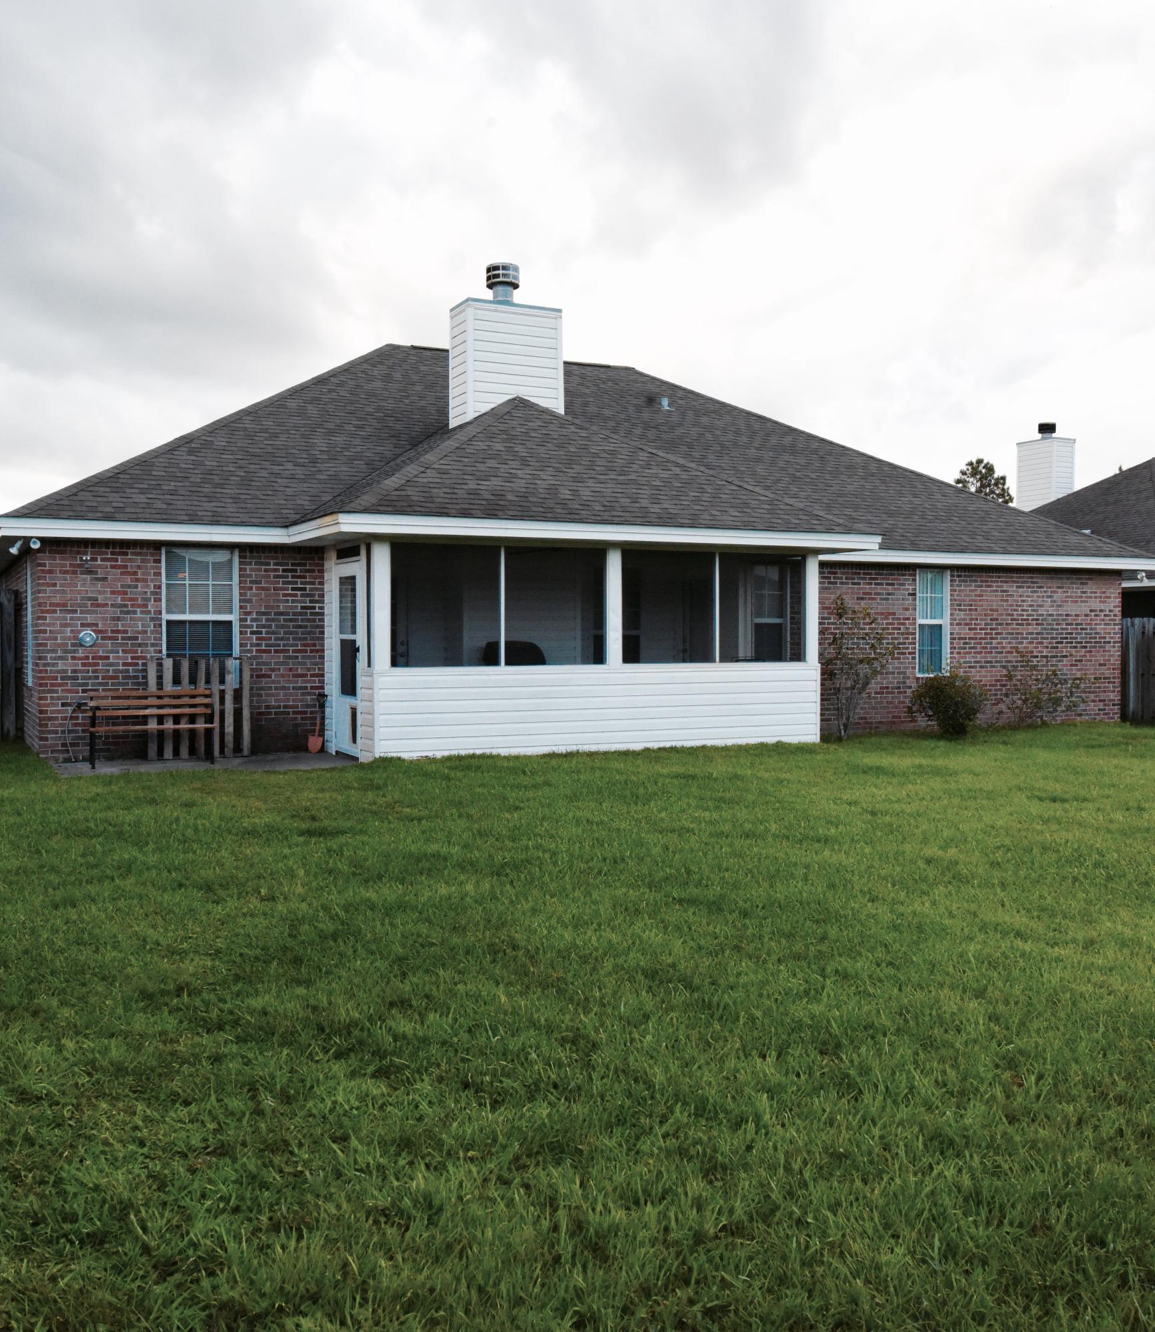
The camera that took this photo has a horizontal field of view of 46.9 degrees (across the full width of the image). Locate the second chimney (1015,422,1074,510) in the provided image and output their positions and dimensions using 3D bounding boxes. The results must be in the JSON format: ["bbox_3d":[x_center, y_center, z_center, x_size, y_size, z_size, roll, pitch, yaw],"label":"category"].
[{"bbox_3d":[11.864,-4.872,33.741,0.690,2.400,1.280,-1,1,-26],"label":"second chimney"}]

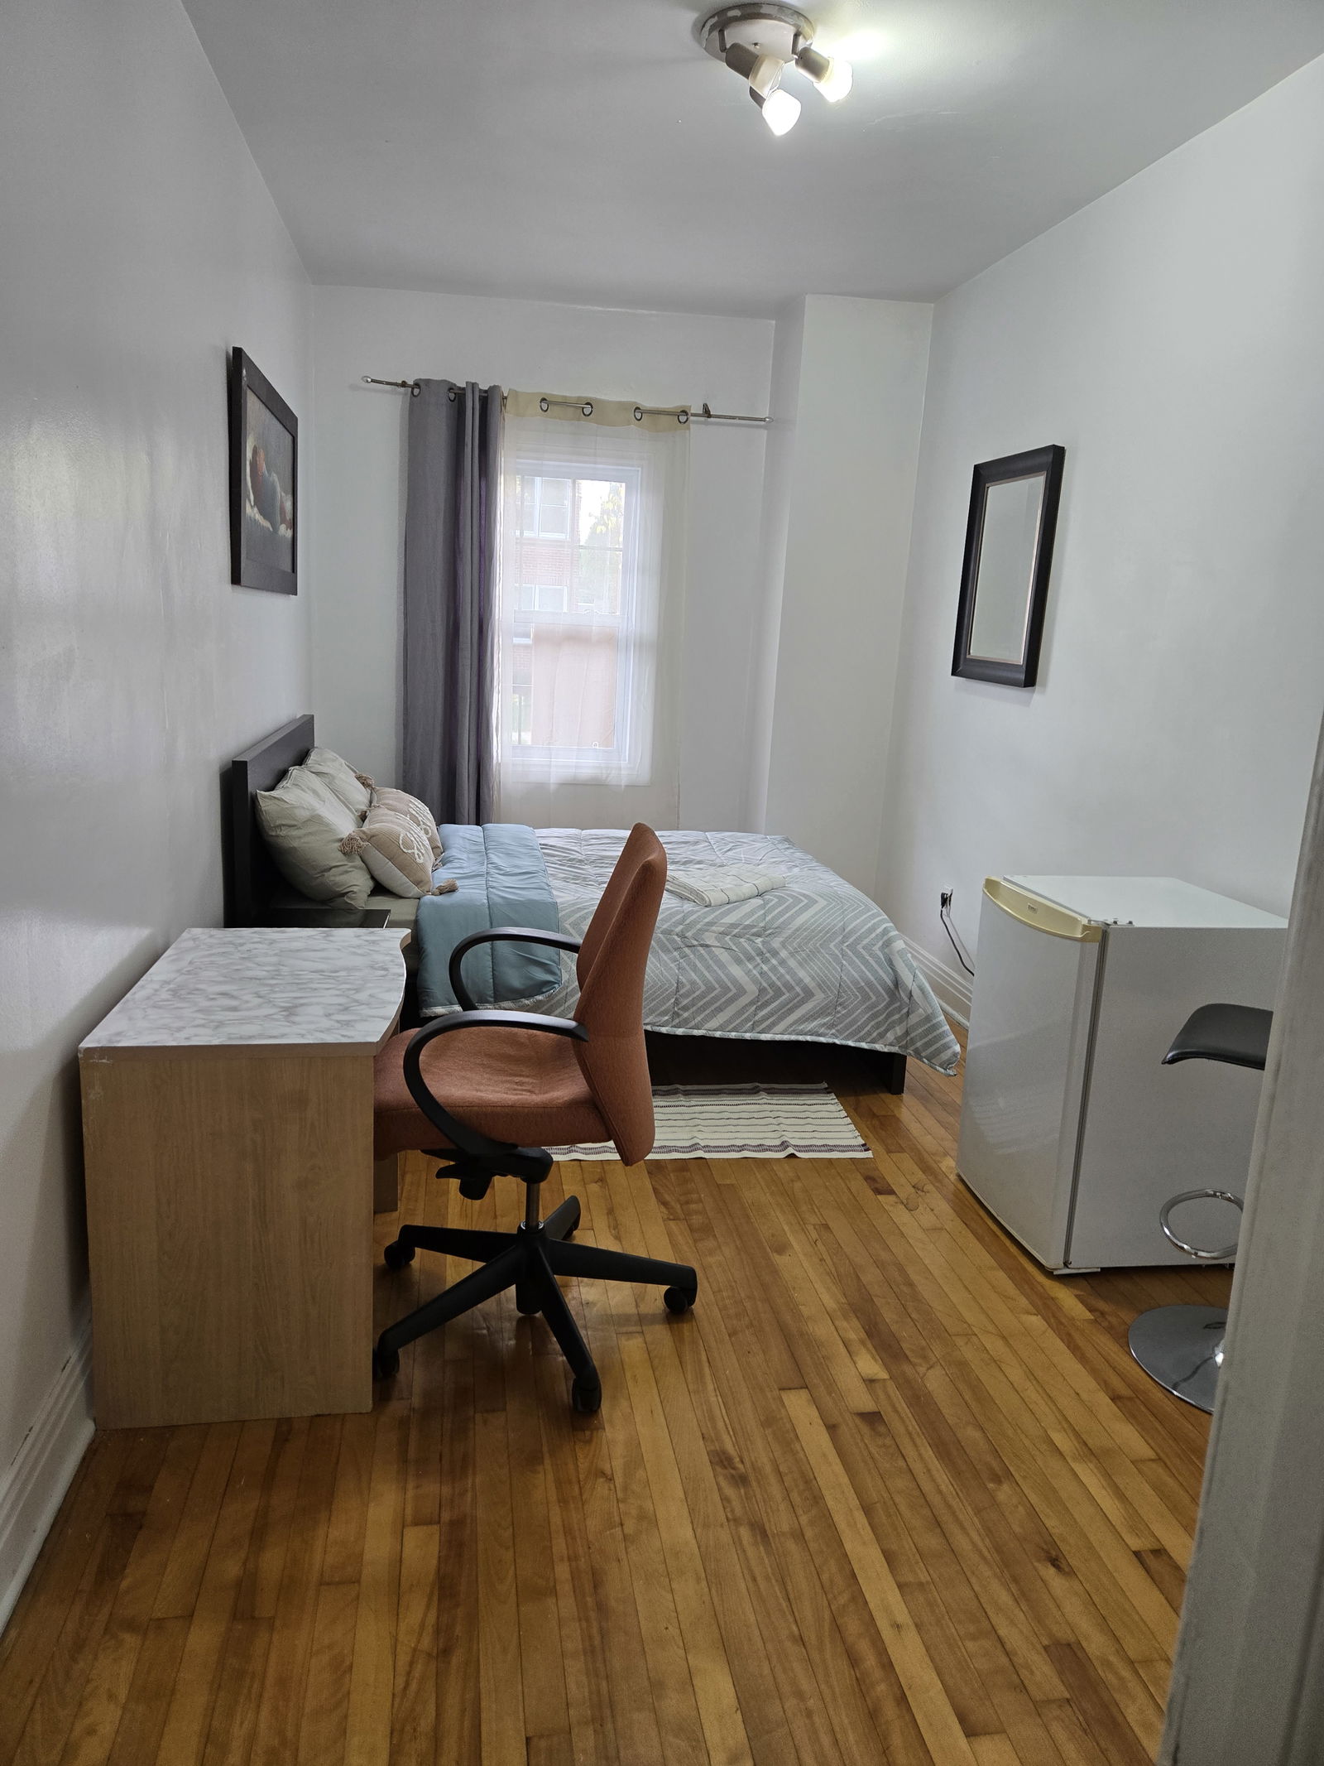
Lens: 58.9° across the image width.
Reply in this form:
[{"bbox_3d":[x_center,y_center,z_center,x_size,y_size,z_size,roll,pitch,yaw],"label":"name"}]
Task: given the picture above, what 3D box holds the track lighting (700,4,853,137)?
[{"bbox_3d":[0.244,-1.884,2.739,0.306,0.171,0.264,1,12,-10],"label":"track lighting"}]

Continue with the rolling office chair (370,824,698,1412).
[{"bbox_3d":[-0.256,0.399,2.404,0.677,1.047,0.684,2,12,-5],"label":"rolling office chair"}]

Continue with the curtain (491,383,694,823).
[{"bbox_3d":[-0.353,-1.071,5.450,0.905,2.223,0.086,1,12,-10],"label":"curtain"}]

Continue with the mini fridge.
[{"bbox_3d":[1.161,0.456,2.999,0.573,0.838,0.547,1,12,-10],"label":"mini fridge"}]

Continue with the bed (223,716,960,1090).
[{"bbox_3d":[-0.310,-0.004,4.347,2.180,1.026,1.796,1,12,-10],"label":"bed"}]

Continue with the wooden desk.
[{"bbox_3d":[-0.793,0.538,2.428,0.516,0.715,0.798,1,12,-10],"label":"wooden desk"}]

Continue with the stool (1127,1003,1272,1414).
[{"bbox_3d":[1.212,0.587,2.351,0.492,0.855,0.427,1,12,-10],"label":"stool"}]

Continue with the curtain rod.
[{"bbox_3d":[-0.393,-2.146,5.213,1.803,0.064,0.093,2,12,-10],"label":"curtain rod"}]

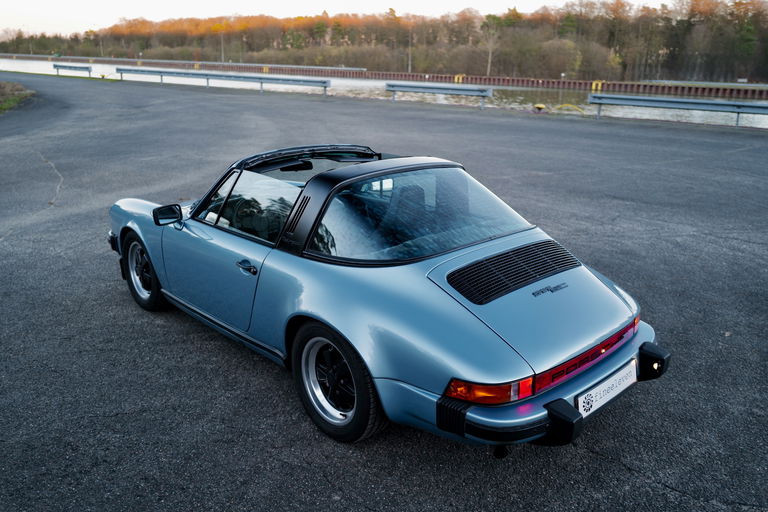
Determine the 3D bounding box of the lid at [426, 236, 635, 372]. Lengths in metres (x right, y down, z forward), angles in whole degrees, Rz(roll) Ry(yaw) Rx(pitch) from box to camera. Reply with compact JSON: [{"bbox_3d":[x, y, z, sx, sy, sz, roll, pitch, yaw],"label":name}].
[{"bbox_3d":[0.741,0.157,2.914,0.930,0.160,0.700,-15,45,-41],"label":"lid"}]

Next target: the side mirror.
[{"bbox_3d":[-1.399,-0.265,3.835,0.180,0.110,0.090,-15,24,-41],"label":"side mirror"}]

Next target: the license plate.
[{"bbox_3d":[1.024,0.604,2.727,0.520,0.110,0.020,-15,24,-41],"label":"license plate"}]

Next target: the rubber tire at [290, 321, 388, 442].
[{"bbox_3d":[-0.217,0.631,3.086,0.225,0.630,0.630,-15,24,-41],"label":"rubber tire"}]

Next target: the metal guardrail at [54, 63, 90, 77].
[{"bbox_3d":[-20.037,-11.916,38.435,4.650,0.750,0.200,14,22,34],"label":"metal guardrail"}]

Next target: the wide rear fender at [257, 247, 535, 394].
[{"bbox_3d":[-0.084,0.344,2.913,0.370,0.600,1.600,-15,24,-41],"label":"wide rear fender"}]

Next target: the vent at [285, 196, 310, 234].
[{"bbox_3d":[-0.463,-0.217,3.218,0.080,0.215,0.040,20,-5,44],"label":"vent"}]

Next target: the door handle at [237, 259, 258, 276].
[{"bbox_3d":[-0.773,0.071,3.354,0.050,0.060,0.200,-15,24,-41],"label":"door handle"}]

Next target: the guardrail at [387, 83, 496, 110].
[{"bbox_3d":[2.006,-6.201,23.098,4.700,0.750,0.200,14,22,34],"label":"guardrail"}]

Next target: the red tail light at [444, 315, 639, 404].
[{"bbox_3d":[0.867,0.436,2.854,1.400,0.140,0.260,-15,24,-41],"label":"red tail light"}]

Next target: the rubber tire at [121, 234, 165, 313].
[{"bbox_3d":[-1.788,0.086,4.634,0.205,0.630,0.630,-15,24,-41],"label":"rubber tire"}]

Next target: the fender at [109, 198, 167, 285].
[{"bbox_3d":[-1.789,-0.186,4.694,0.360,0.560,1.130,-15,24,-41],"label":"fender"}]

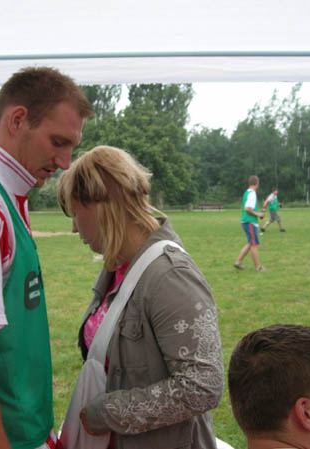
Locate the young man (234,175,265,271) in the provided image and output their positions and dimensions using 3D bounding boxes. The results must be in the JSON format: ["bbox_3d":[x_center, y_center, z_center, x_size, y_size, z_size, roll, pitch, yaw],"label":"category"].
[{"bbox_3d":[1.794,-0.025,11.800,0.620,1.790,0.520,-2,3,-17],"label":"young man"}]

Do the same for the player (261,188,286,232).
[{"bbox_3d":[4.656,-0.560,24.600,0.880,1.750,0.620,0,3,26],"label":"player"}]

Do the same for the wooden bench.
[{"bbox_3d":[5.101,-1.609,57.000,2.100,0.840,0.600,-1,2,3],"label":"wooden bench"}]

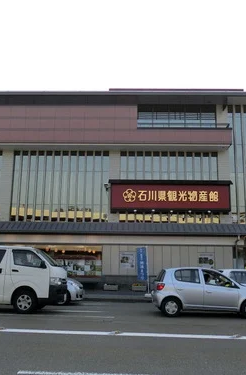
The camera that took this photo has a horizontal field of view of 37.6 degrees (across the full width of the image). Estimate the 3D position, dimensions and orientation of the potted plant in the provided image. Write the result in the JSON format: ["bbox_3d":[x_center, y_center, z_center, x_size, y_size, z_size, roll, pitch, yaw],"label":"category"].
[{"bbox_3d":[0.817,5.070,18.471,0.740,0.370,0.280,1,-11,2],"label":"potted plant"}]

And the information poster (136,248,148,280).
[{"bbox_3d":[0.802,3.179,15.054,0.437,1.354,0.060,1,-11,2],"label":"information poster"}]

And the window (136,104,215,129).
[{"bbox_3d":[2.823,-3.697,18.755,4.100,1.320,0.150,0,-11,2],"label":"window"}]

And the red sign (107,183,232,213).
[{"bbox_3d":[2.421,0.512,18.500,6.155,1.631,0.450,1,-11,2],"label":"red sign"}]

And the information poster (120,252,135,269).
[{"bbox_3d":[0.249,3.663,18.064,0.801,0.839,0.040,1,-11,2],"label":"information poster"}]

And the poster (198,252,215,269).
[{"bbox_3d":[4.156,3.645,17.953,0.811,0.844,0.040,1,-11,2],"label":"poster"}]

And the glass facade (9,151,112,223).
[{"bbox_3d":[-3.301,-0.052,19.209,5.099,3.801,0.300,1,-11,2],"label":"glass facade"}]

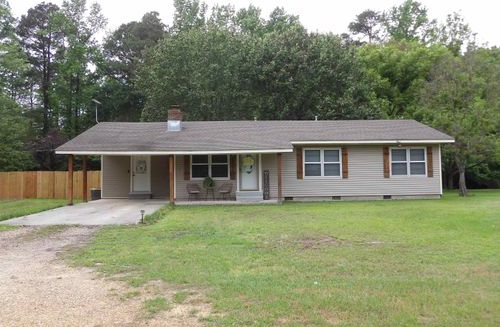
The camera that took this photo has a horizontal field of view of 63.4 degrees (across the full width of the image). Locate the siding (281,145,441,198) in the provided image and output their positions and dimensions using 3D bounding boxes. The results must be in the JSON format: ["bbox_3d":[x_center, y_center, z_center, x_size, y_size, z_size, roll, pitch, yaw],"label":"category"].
[{"bbox_3d":[5.481,0.403,19.829,7.962,2.658,0.400,-1,-2,-4],"label":"siding"}]

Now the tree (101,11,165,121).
[{"bbox_3d":[-11.211,-6.017,38.712,6.172,17.487,6.172,-1,-2,-4],"label":"tree"}]

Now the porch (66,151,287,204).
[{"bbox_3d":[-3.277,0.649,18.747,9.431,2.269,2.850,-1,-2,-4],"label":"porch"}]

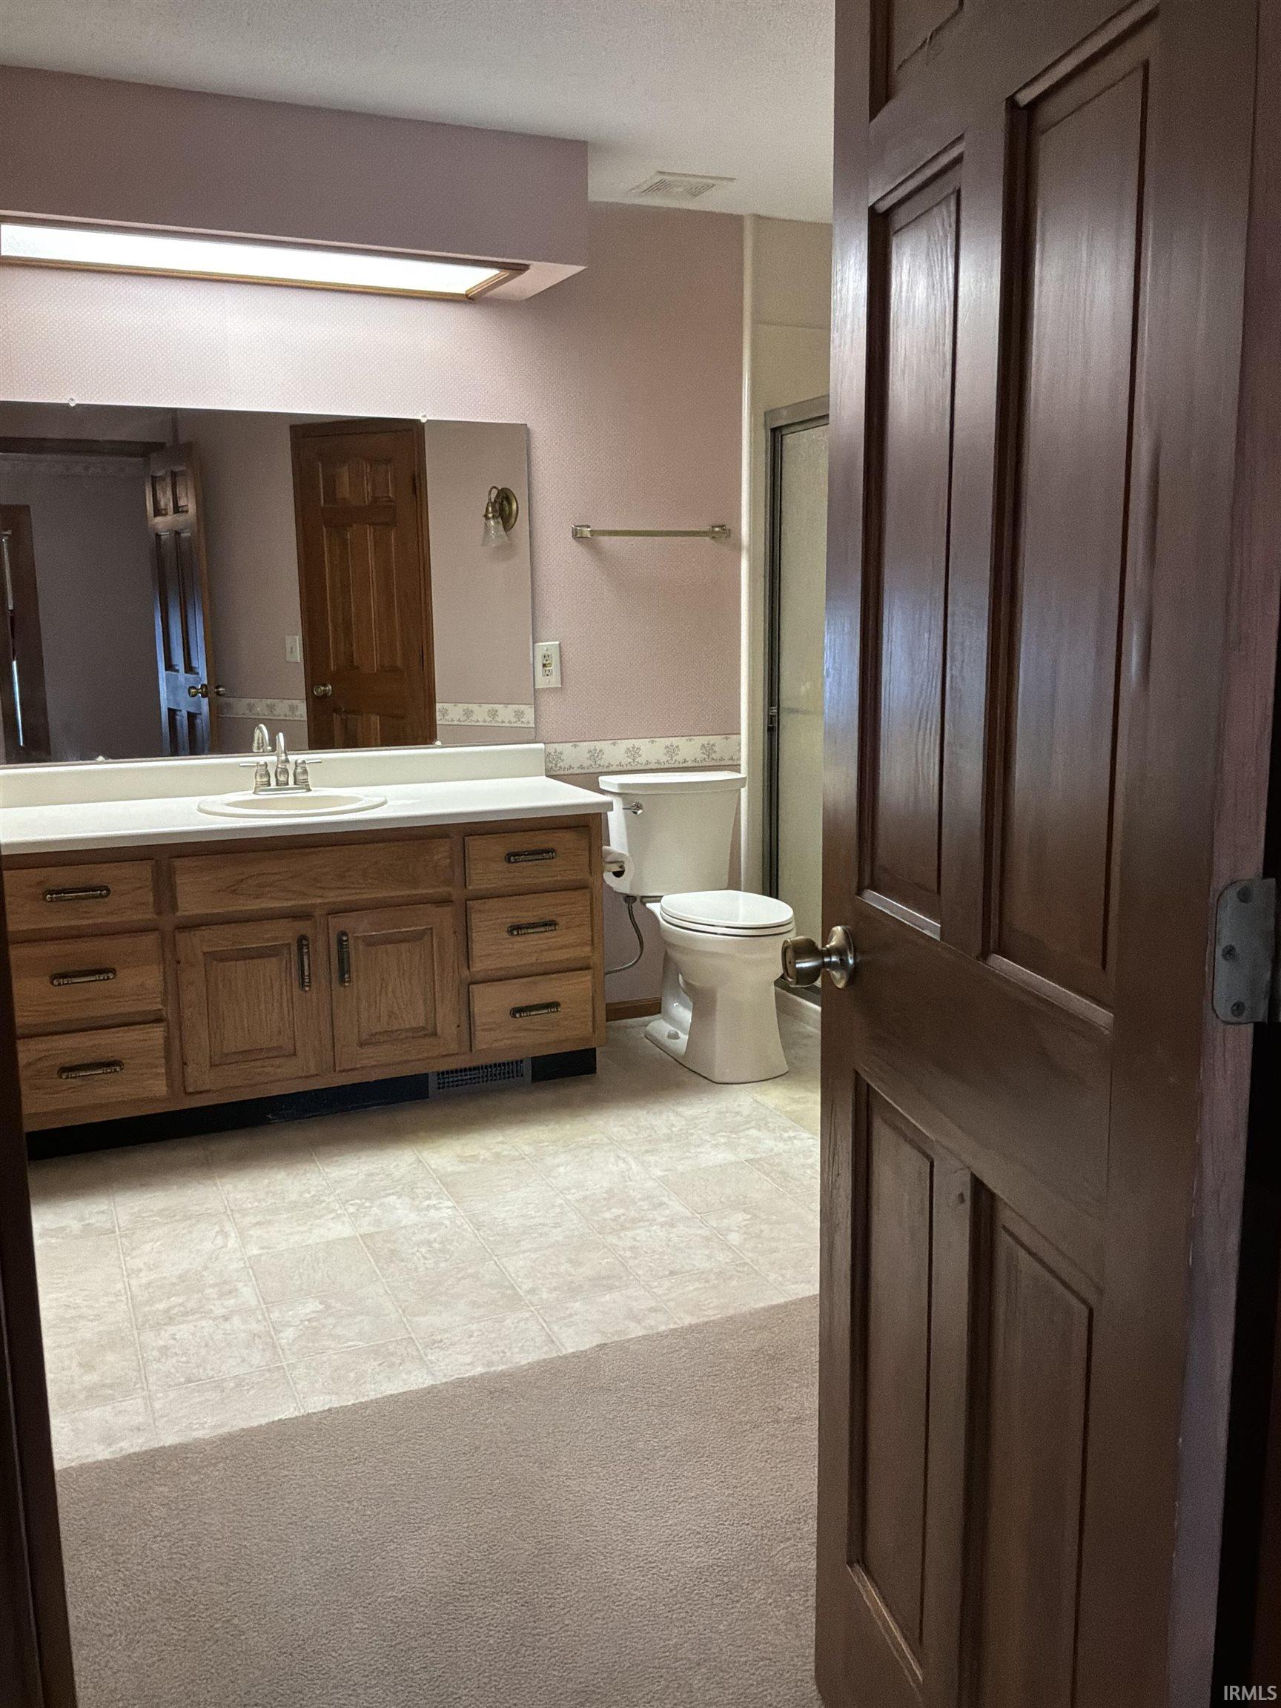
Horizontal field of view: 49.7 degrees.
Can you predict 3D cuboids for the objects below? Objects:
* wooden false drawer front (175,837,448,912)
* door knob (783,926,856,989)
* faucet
[{"bbox_3d":[-0.794,0.053,3.406,0.680,0.145,0.022,-5,11,-23],"label":"wooden false drawer front"},{"bbox_3d":[0.182,0.110,1.450,0.063,0.066,0.066,-3,10,-12],"label":"door knob"},{"bbox_3d":[-0.957,-0.244,3.717,0.210,0.166,0.160,-5,11,-23],"label":"faucet"}]

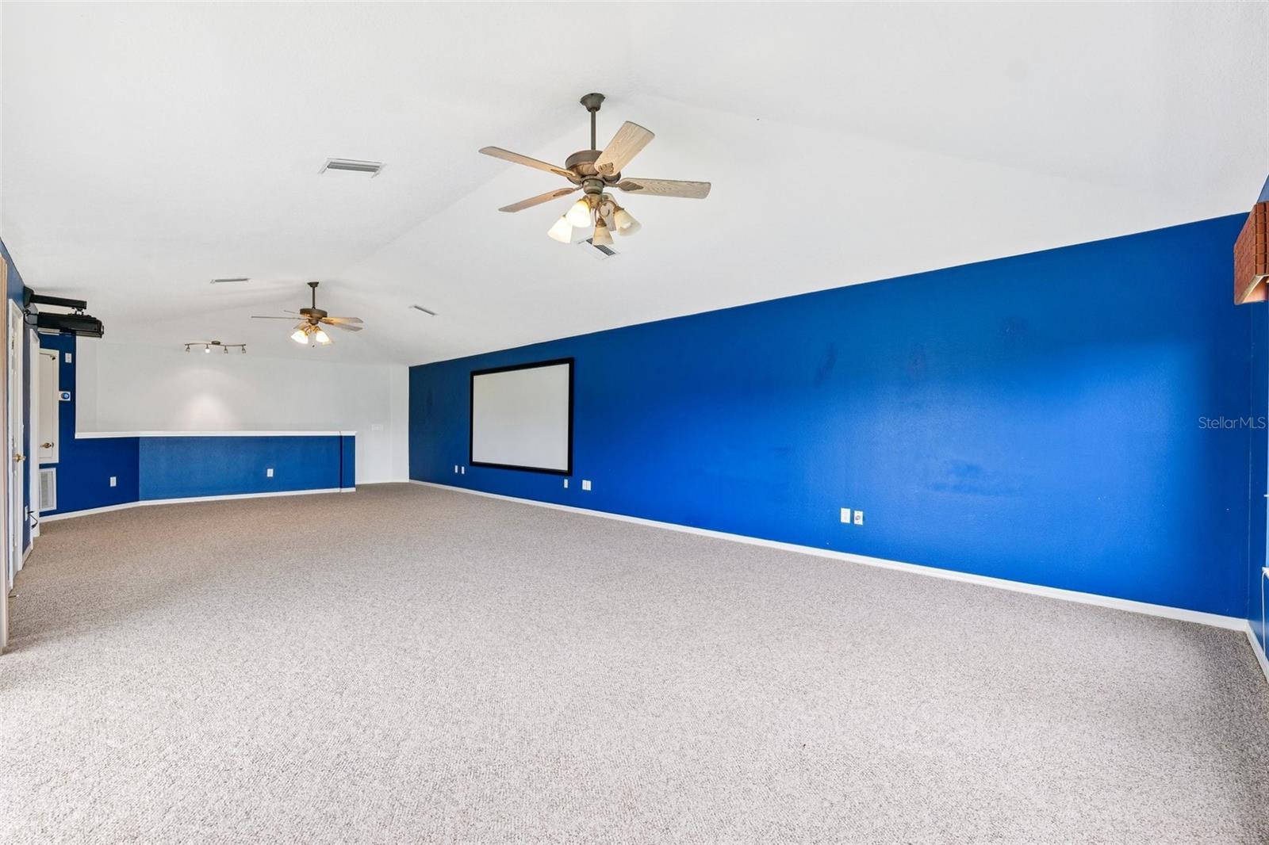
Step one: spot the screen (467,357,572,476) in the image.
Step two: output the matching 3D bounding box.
[{"bbox_3d":[-1.861,-0.075,7.715,2.720,1.620,0.050,0,-1,42],"label":"screen"}]

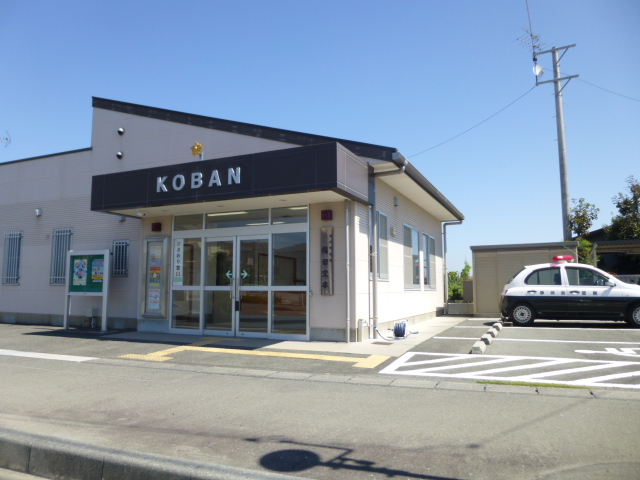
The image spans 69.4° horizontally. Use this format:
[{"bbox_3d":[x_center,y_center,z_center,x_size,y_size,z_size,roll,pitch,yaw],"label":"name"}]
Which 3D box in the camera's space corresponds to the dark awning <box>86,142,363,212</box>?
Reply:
[{"bbox_3d":[-1.891,-0.987,8.992,5.462,0.727,1.434,-3,-6,25],"label":"dark awning"}]

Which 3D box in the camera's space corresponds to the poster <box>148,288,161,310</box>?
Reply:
[{"bbox_3d":[-3.552,1.272,9.918,0.303,0.417,0.015,-3,-6,25],"label":"poster"}]

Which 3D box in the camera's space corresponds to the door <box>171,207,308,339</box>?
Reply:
[{"bbox_3d":[-1.653,0.635,9.125,3.249,2.500,0.100,-3,-6,25],"label":"door"}]

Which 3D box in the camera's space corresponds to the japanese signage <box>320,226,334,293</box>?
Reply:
[{"bbox_3d":[0.137,0.378,8.264,0.244,1.220,0.040,-3,-6,25],"label":"japanese signage"}]

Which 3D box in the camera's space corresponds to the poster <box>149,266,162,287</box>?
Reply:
[{"bbox_3d":[-3.548,0.800,9.965,0.310,0.412,0.015,-3,-6,25],"label":"poster"}]

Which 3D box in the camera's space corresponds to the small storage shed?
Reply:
[{"bbox_3d":[6.849,1.394,15.450,3.150,2.320,1.900,-3,-6,25],"label":"small storage shed"}]

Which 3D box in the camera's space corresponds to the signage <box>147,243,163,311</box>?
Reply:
[{"bbox_3d":[-3.568,0.807,9.974,0.447,1.530,0.040,-3,-6,25],"label":"signage"}]

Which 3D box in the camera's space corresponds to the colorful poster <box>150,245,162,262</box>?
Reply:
[{"bbox_3d":[-3.544,0.344,10.011,0.294,0.417,0.015,-3,-6,25],"label":"colorful poster"}]

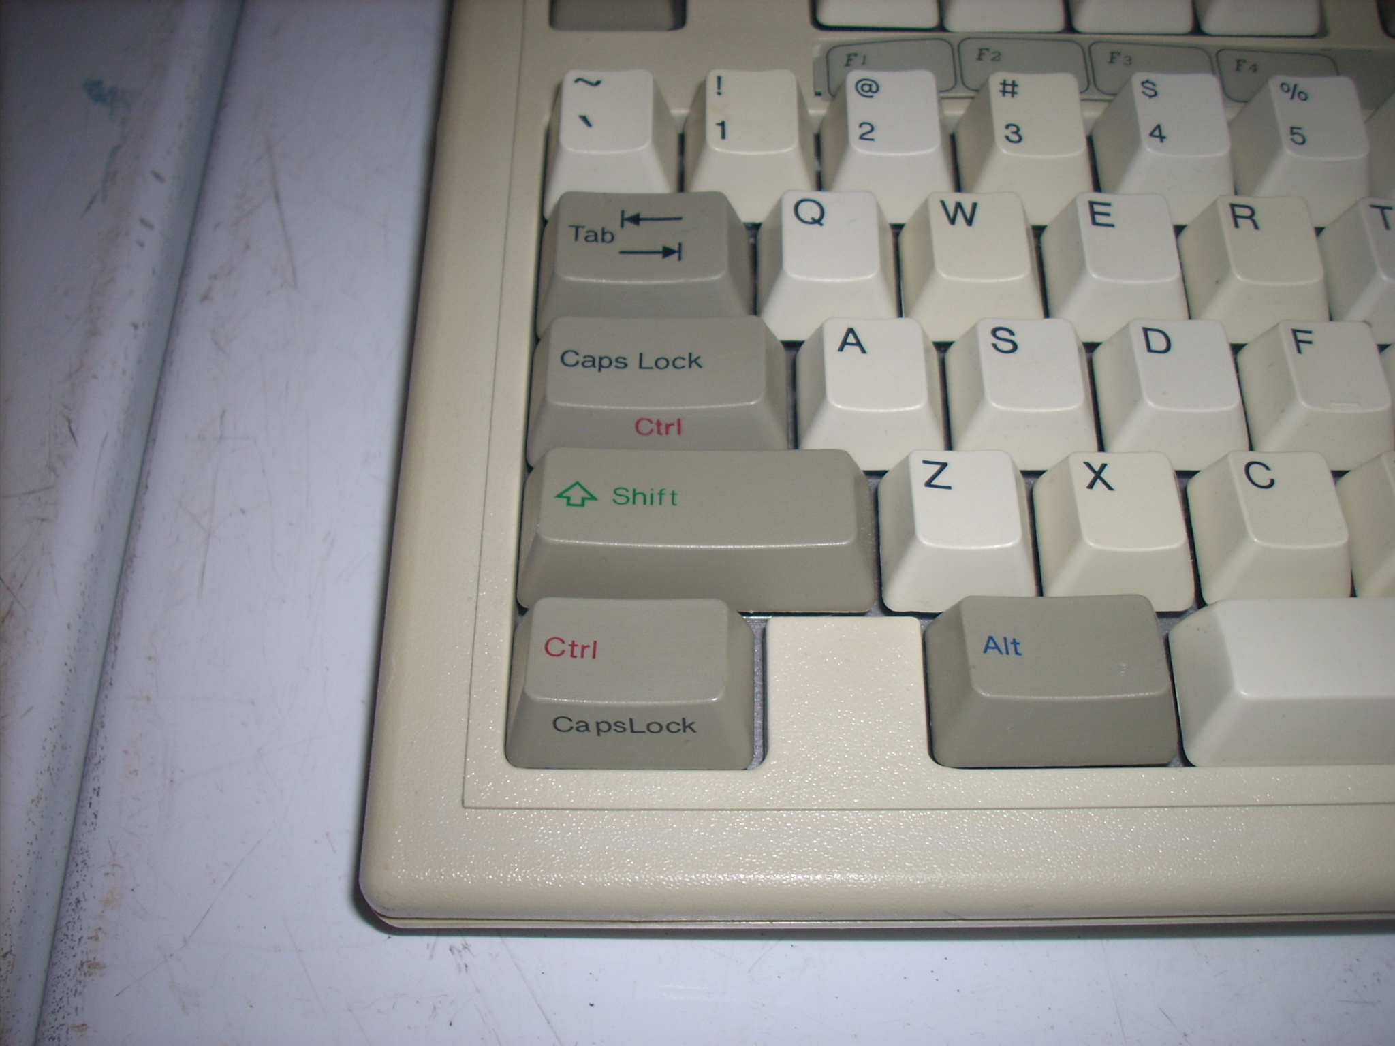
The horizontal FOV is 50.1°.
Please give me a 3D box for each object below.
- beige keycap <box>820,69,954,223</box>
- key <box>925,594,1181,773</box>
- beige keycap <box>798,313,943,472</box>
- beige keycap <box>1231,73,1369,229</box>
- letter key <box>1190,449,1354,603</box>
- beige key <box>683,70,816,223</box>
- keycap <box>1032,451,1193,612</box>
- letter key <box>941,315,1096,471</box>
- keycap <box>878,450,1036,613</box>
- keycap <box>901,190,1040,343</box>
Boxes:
[{"bbox_3d":[0.027,-0.051,0.201,0.018,0.011,0.018,0,63,0],"label":"beige keycap"},{"bbox_3d":[0.041,0.017,0.168,0.028,0.011,0.018,0,63,0],"label":"key"},{"bbox_3d":[0.021,-0.016,0.182,0.018,0.009,0.018,0,63,1],"label":"beige keycap"},{"bbox_3d":[0.081,-0.050,0.198,0.018,0.012,0.018,0,63,1],"label":"beige keycap"},{"bbox_3d":[0.068,0.001,0.173,0.018,0.008,0.018,0,63,1],"label":"letter key"},{"bbox_3d":[0.007,-0.051,0.199,0.018,0.012,0.018,0,63,1],"label":"beige key"},{"bbox_3d":[0.050,0.000,0.177,0.018,0.010,0.018,0,63,0],"label":"keycap"},{"bbox_3d":[0.040,-0.016,0.182,0.018,0.009,0.018,0,63,1],"label":"letter key"},{"bbox_3d":[0.031,0.000,0.176,0.018,0.010,0.018,0,63,0],"label":"keycap"},{"bbox_3d":[0.036,-0.034,0.193,0.018,0.010,0.018,0,63,0],"label":"keycap"}]

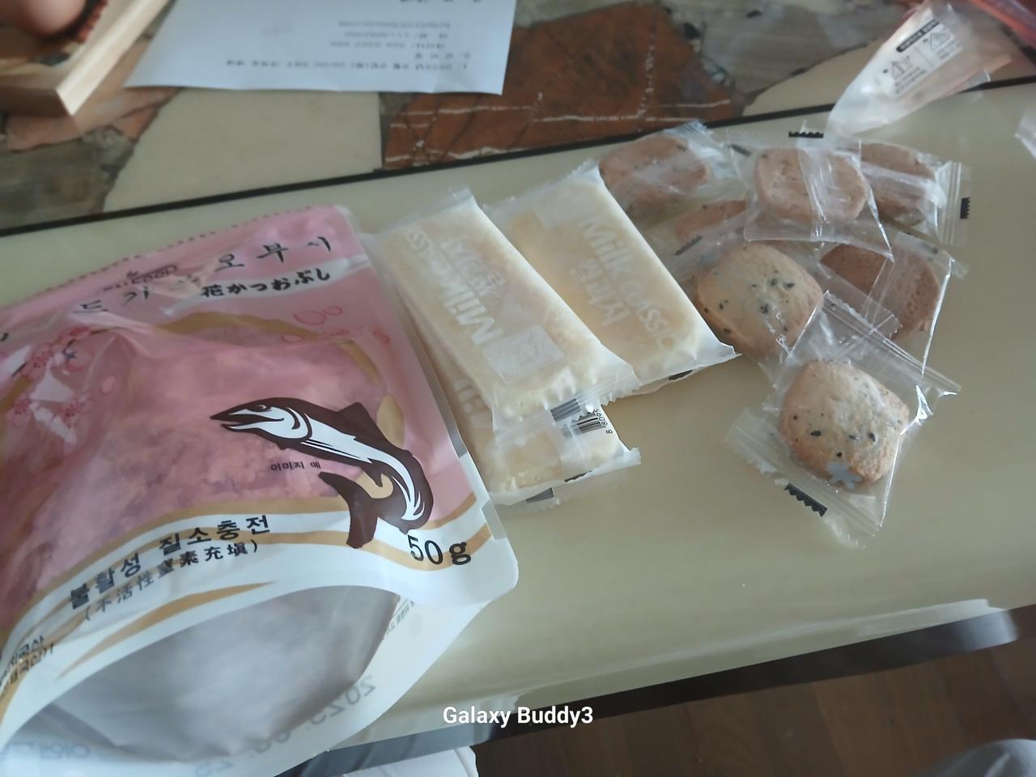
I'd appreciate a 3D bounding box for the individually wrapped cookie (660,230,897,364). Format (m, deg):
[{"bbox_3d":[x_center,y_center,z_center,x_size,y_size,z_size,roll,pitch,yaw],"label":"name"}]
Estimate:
[{"bbox_3d":[0.107,-0.038,0.320,0.062,0.018,0.078,-34,62,-24],"label":"individually wrapped cookie"}]

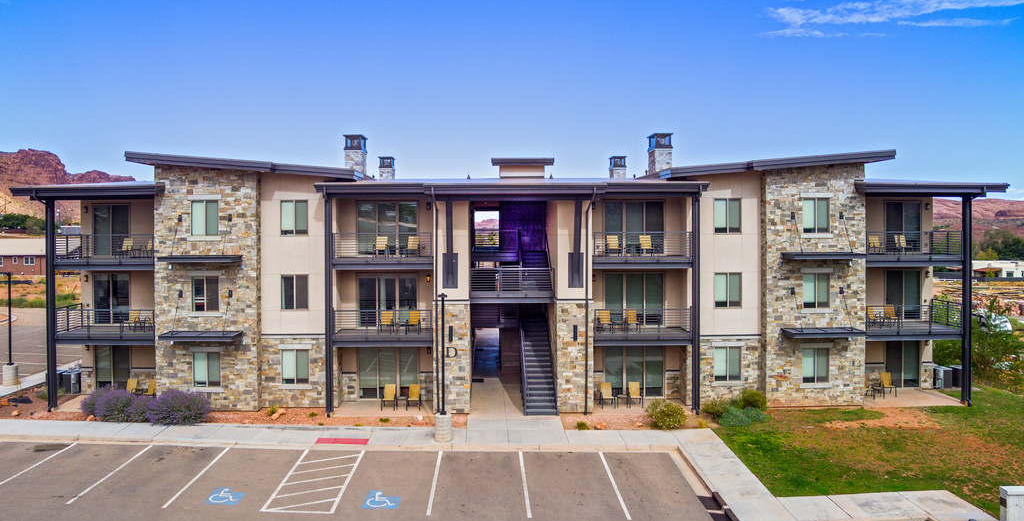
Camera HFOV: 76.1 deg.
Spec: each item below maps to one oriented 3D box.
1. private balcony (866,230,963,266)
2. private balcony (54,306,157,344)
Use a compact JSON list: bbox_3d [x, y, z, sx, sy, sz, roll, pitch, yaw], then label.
[{"bbox_3d":[16.657,-0.512,28.224,3.980,1.460,2.250,0,2,-1],"label":"private balcony"},{"bbox_3d":[-16.998,2.725,28.300,4.200,1.500,2.000,0,2,-1],"label":"private balcony"}]

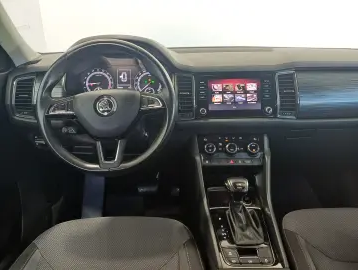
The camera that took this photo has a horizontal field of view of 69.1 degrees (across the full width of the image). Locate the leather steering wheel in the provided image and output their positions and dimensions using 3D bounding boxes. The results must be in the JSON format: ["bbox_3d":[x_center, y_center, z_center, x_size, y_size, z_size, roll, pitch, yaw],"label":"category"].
[{"bbox_3d":[-0.189,-0.075,0.712,0.370,0.363,0.095,-2,-5,4],"label":"leather steering wheel"}]

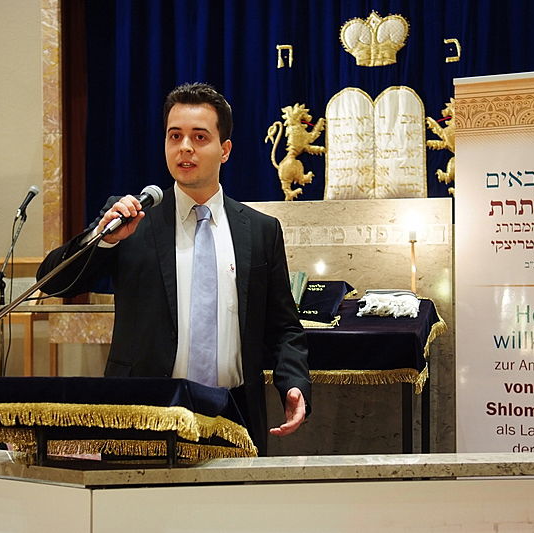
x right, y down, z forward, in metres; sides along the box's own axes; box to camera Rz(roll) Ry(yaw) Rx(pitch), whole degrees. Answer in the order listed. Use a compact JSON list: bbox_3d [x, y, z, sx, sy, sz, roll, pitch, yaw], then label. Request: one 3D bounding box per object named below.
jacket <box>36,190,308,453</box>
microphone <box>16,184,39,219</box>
[{"bbox_3d":[-0.205,0.165,2.500,0.630,0.730,0.420,0,3,-1],"label":"jacket"},{"bbox_3d":[-1.227,-0.338,5.360,0.052,0.180,0.052,30,3,0],"label":"microphone"}]

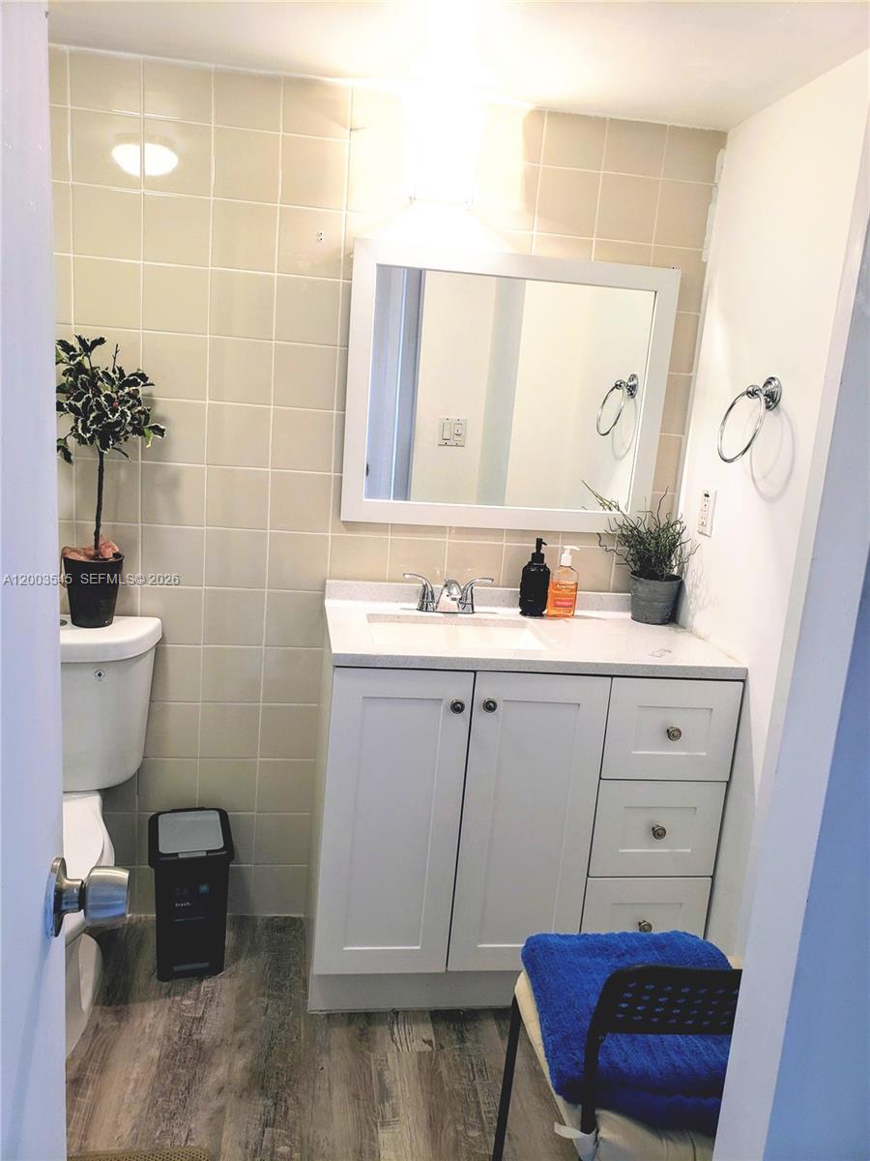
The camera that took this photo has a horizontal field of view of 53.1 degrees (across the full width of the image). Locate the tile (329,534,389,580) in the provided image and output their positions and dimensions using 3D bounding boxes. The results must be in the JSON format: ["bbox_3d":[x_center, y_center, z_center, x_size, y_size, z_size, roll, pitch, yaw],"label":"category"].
[{"bbox_3d":[-0.198,-0.044,2.230,0.150,0.141,0.009,2,12,-9],"label":"tile"}]

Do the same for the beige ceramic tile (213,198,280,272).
[{"bbox_3d":[-0.444,-0.801,2.036,0.151,0.151,0.010,3,12,-9],"label":"beige ceramic tile"}]

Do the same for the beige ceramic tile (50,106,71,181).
[{"bbox_3d":[-0.887,-0.971,1.933,0.152,0.152,0.010,2,12,-9],"label":"beige ceramic tile"}]

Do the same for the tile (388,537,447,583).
[{"bbox_3d":[-0.047,-0.038,2.254,0.150,0.141,0.009,2,12,-9],"label":"tile"}]

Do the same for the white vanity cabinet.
[{"bbox_3d":[0.172,0.575,2.199,0.921,0.898,0.477,2,12,-9],"label":"white vanity cabinet"}]

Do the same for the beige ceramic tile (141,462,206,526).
[{"bbox_3d":[-0.638,-0.208,2.127,0.150,0.150,0.009,2,12,-9],"label":"beige ceramic tile"}]

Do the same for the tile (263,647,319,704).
[{"bbox_3d":[-0.375,0.254,2.292,0.152,0.152,0.010,3,12,-9],"label":"tile"}]

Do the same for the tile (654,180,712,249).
[{"bbox_3d":[0.621,-0.908,2.180,0.134,0.152,0.010,3,12,-9],"label":"tile"}]

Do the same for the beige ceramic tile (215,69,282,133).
[{"bbox_3d":[-0.424,-1.091,1.984,0.148,0.120,0.010,2,12,-9],"label":"beige ceramic tile"}]

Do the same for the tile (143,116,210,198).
[{"bbox_3d":[-0.586,-0.962,1.989,0.151,0.152,0.010,2,12,-9],"label":"tile"}]

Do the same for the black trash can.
[{"bbox_3d":[-0.623,0.792,2.215,0.199,0.346,0.234,0,13,-20],"label":"black trash can"}]

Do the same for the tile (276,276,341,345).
[{"bbox_3d":[-0.305,-0.648,2.102,0.151,0.152,0.010,2,12,-9],"label":"tile"}]

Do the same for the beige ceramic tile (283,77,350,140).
[{"bbox_3d":[-0.269,-1.073,1.987,0.150,0.121,0.009,2,12,-9],"label":"beige ceramic tile"}]

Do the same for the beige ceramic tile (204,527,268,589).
[{"bbox_3d":[-0.502,-0.053,2.195,0.152,0.152,0.010,2,12,-9],"label":"beige ceramic tile"}]

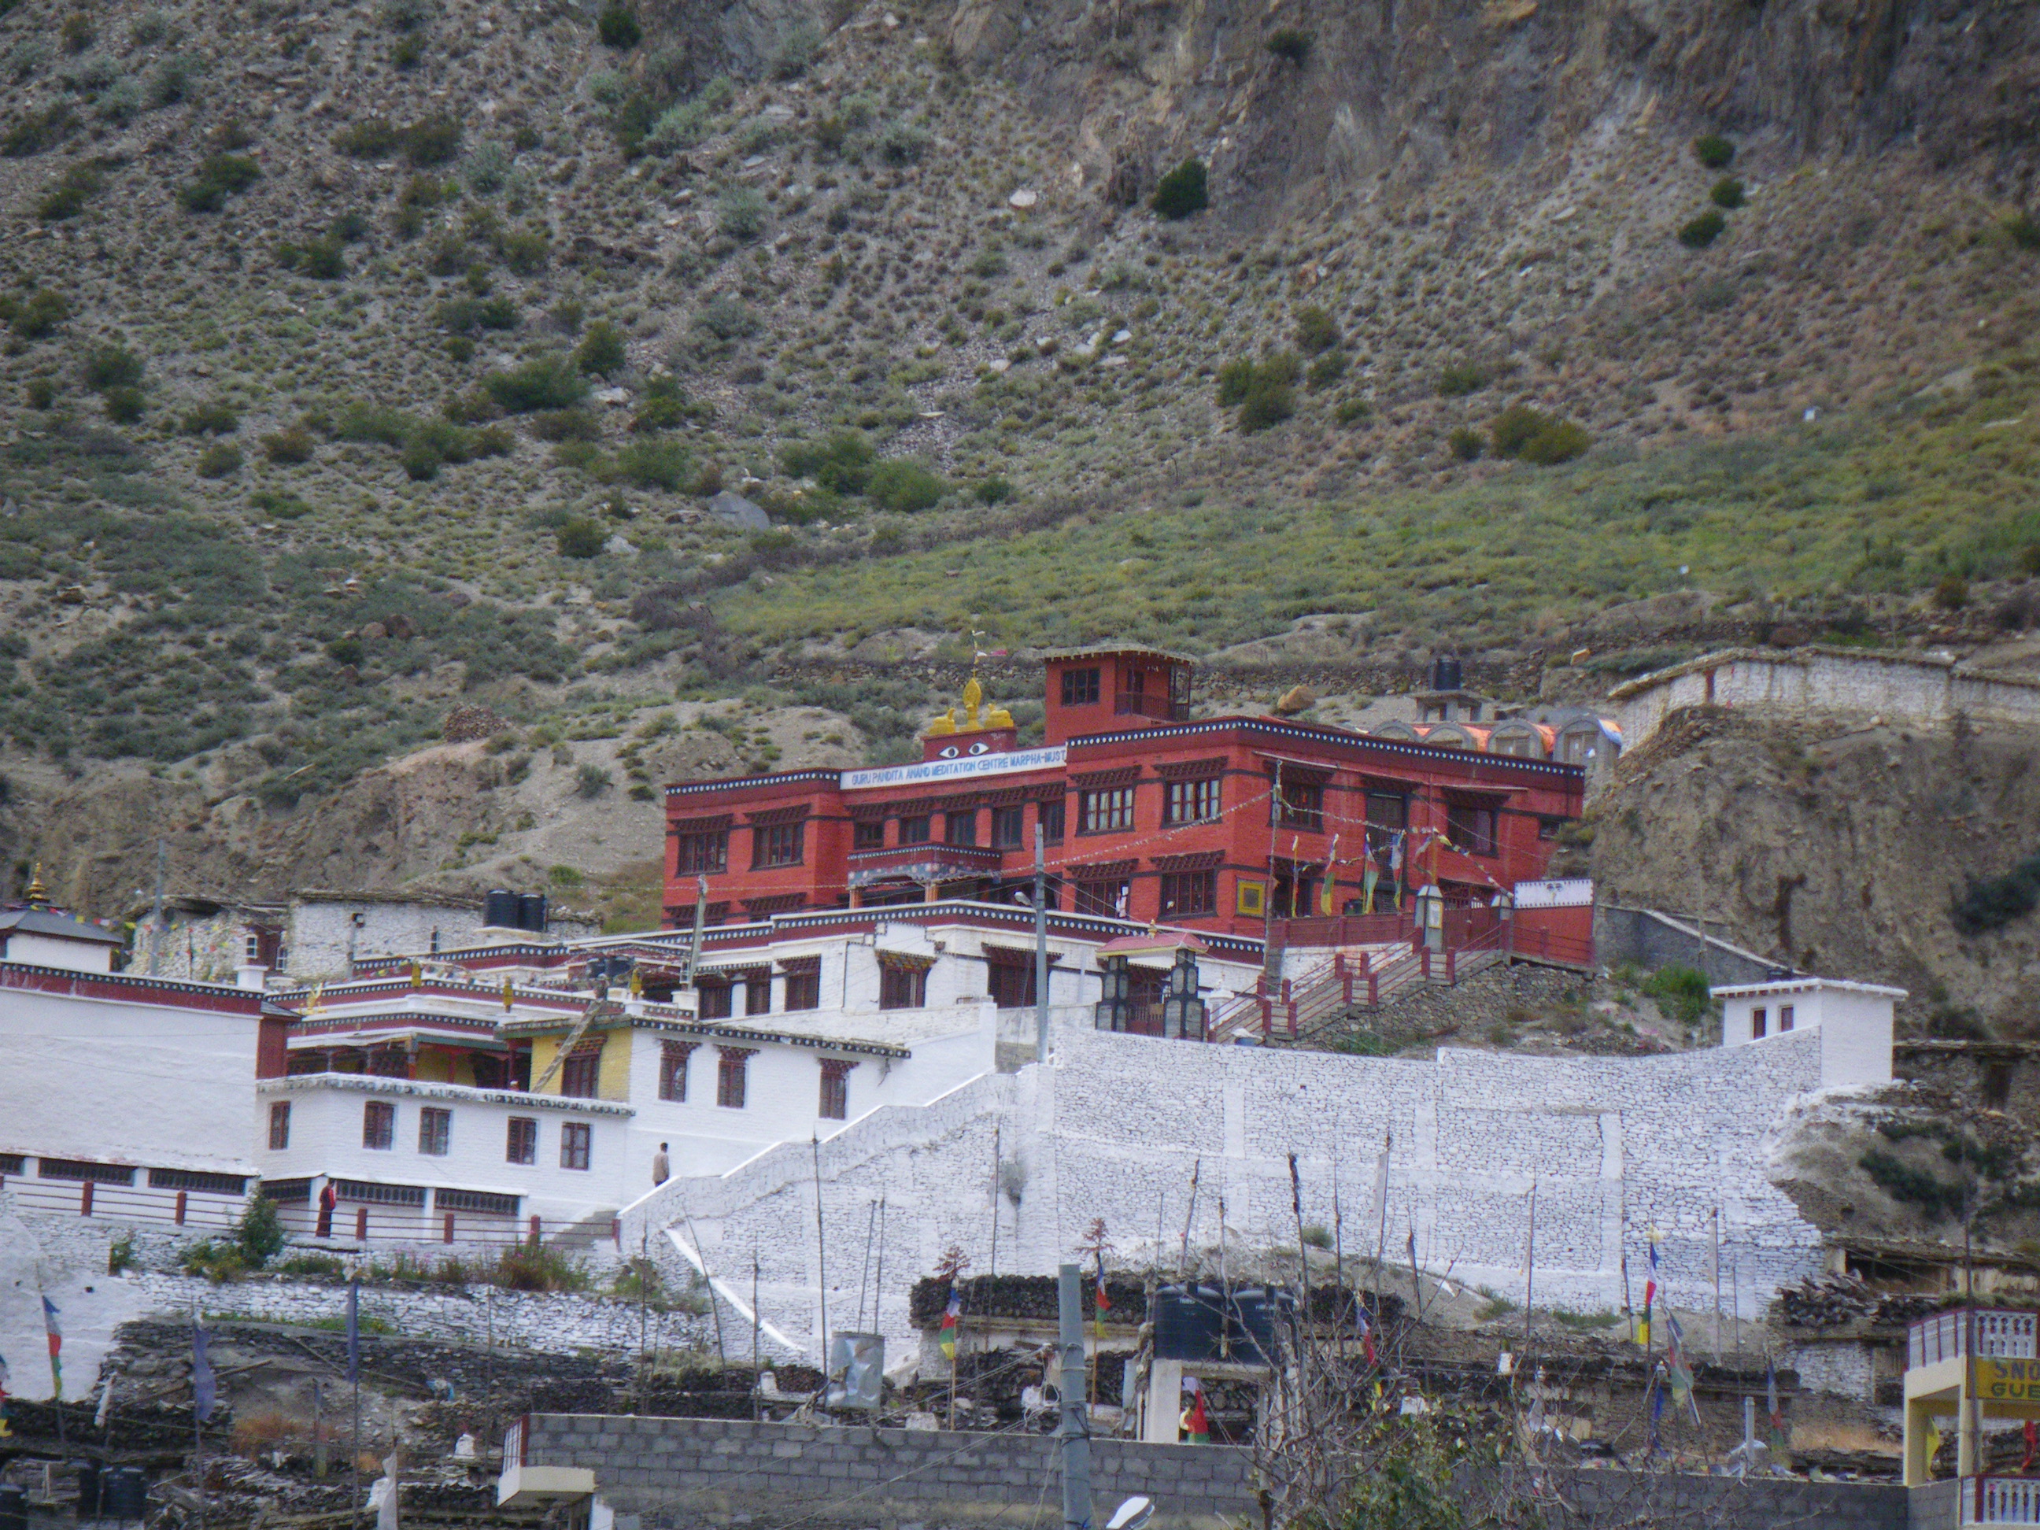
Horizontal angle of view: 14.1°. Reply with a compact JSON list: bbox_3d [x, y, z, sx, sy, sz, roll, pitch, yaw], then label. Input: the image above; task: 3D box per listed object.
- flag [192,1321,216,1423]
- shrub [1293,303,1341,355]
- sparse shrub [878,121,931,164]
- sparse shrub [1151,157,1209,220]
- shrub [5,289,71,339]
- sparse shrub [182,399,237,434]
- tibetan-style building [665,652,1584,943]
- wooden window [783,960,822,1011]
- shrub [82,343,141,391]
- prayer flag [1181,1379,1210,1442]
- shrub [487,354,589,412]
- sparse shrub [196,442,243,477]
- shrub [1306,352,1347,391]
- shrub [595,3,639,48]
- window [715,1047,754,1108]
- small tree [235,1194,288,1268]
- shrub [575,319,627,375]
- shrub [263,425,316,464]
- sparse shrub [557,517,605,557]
[{"bbox_3d":[-15.033,11.172,152.000,0.418,1.842,0.150,2,-8,-5],"label":"flag"},{"bbox_3d":[13.006,-19.090,362.000,1.987,1.994,1.724,1,-7,0],"label":"shrub"},{"bbox_3d":[-5.313,-28.778,382.000,2.386,1.833,2.070,1,-7,0],"label":"sparse shrub"},{"bbox_3d":[7.880,-28.631,410.000,2.766,2.769,2.424,2,-8,1],"label":"sparse shrub"},{"bbox_3d":[-43.264,-19.844,363.000,2.789,2.000,2.444,3,-8,-7],"label":"shrub"},{"bbox_3d":[-33.855,-14.562,345.000,2.333,1.290,2.099,2,-7,0],"label":"sparse shrub"},{"bbox_3d":[3.341,2.111,273.412,15.241,10.497,28.770,8,-9,-40],"label":"tibetan-style building"},{"bbox_3d":[-7.014,7.117,266.000,0.220,1.562,1.500,8,-10,-43],"label":"wooden window"},{"bbox_3d":[-39.308,-17.206,357.000,2.609,1.903,2.286,3,-8,-6],"label":"shrub"},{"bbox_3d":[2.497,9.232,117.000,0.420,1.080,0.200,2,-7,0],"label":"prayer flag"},{"bbox_3d":[-20.335,-16.100,348.000,4.216,2.226,3.657,1,-7,0],"label":"shrub"},{"bbox_3d":[-32.970,-12.577,340.000,1.867,1.329,1.619,1,-7,0],"label":"sparse shrub"},{"bbox_3d":[14.316,-18.369,385.000,1.876,1.711,1.644,1,-8,2],"label":"shrub"},{"bbox_3d":[-18.925,-34.739,388.000,2.099,1.940,1.889,2,-7,0],"label":"shrub"},{"bbox_3d":[-7.847,8.639,227.584,0.300,1.570,1.135,-5,-10,43],"label":"window"},{"bbox_3d":[-21.516,13.199,234.000,1.447,2.082,1.342,2,-8,-5],"label":"small tree"},{"bbox_3d":[-17.883,-17.815,352.000,2.244,2.210,2.019,2,-7,0],"label":"shrub"},{"bbox_3d":[-30.323,-13.279,342.000,2.137,1.398,1.853,1,-7,0],"label":"shrub"},{"bbox_3d":[-17.296,-8.978,325.000,1.883,1.427,1.695,2,-7,0],"label":"sparse shrub"}]

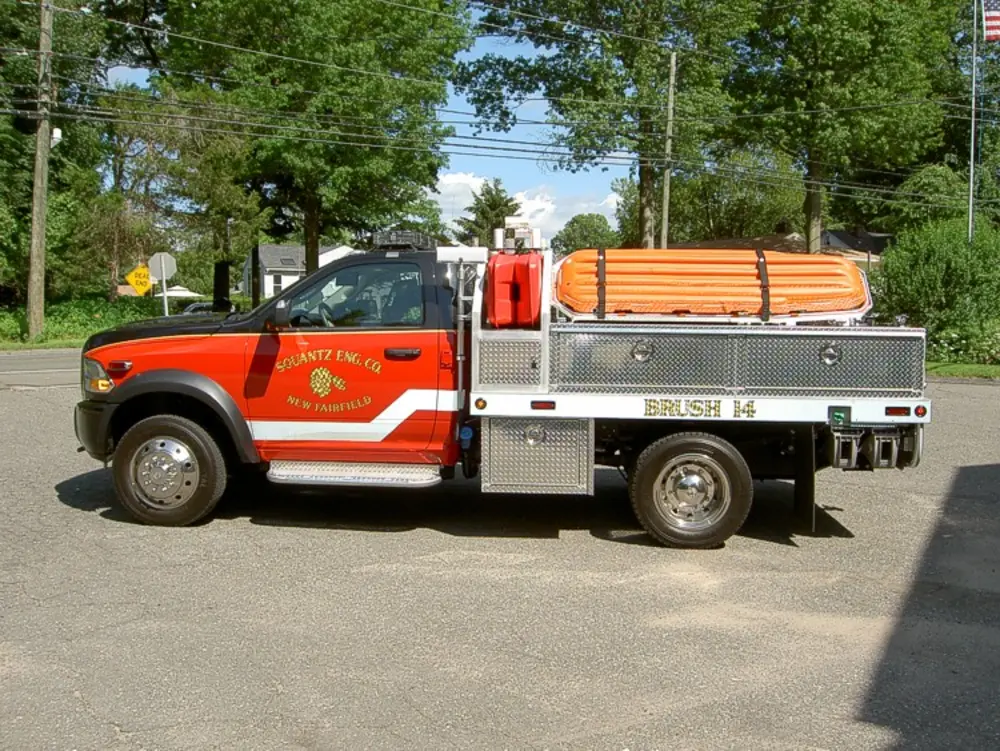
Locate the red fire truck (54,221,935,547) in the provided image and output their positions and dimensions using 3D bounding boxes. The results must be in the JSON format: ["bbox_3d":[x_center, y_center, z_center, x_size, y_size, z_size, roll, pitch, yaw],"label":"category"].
[{"bbox_3d":[-0.162,-0.061,7.804,6.126,2.250,2.420,1,4,3],"label":"red fire truck"}]

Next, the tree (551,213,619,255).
[{"bbox_3d":[6.345,-7.918,75.307,6.200,9.067,6.200,1,4,0],"label":"tree"}]

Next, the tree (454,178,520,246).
[{"bbox_3d":[-0.577,-5.937,50.278,4.600,8.193,4.600,1,4,0],"label":"tree"}]

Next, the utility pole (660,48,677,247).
[{"bbox_3d":[5.607,-5.722,33.351,0.300,10.343,0.300,1,4,0],"label":"utility pole"}]

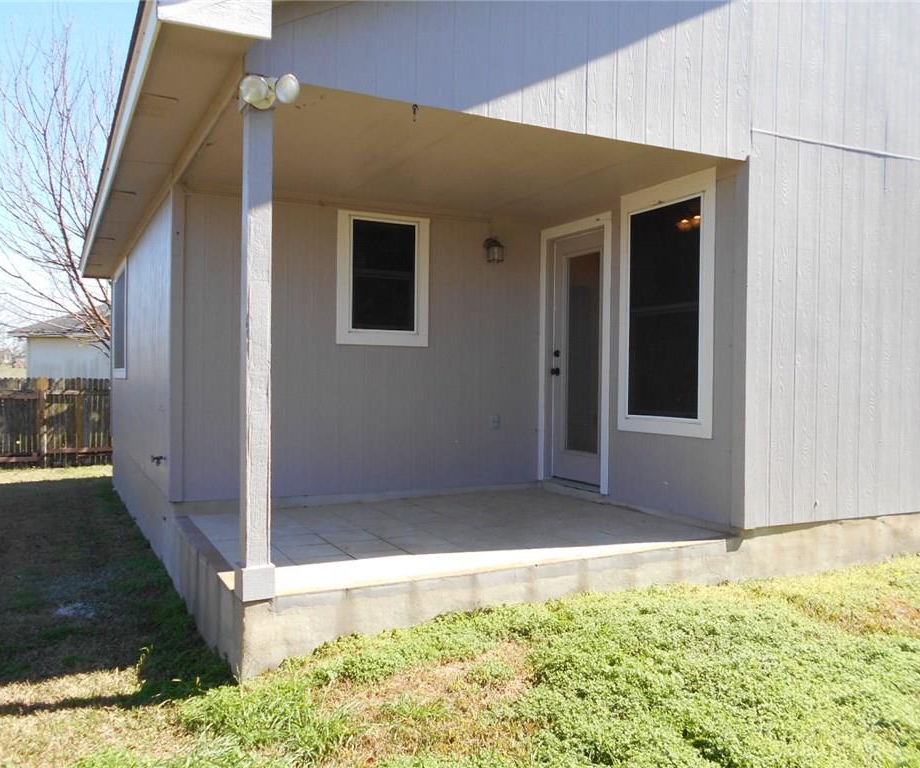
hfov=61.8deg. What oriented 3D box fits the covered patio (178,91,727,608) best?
[{"bbox_3d":[-0.116,-0.202,5.003,3.010,2.300,2.270,0,1,-27],"label":"covered patio"}]

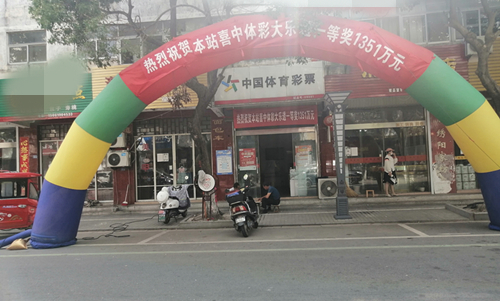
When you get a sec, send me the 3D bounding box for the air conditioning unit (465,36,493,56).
[{"bbox_3d":[7.562,-3.434,12.473,0.838,0.627,0.330,-3,-4,5],"label":"air conditioning unit"}]

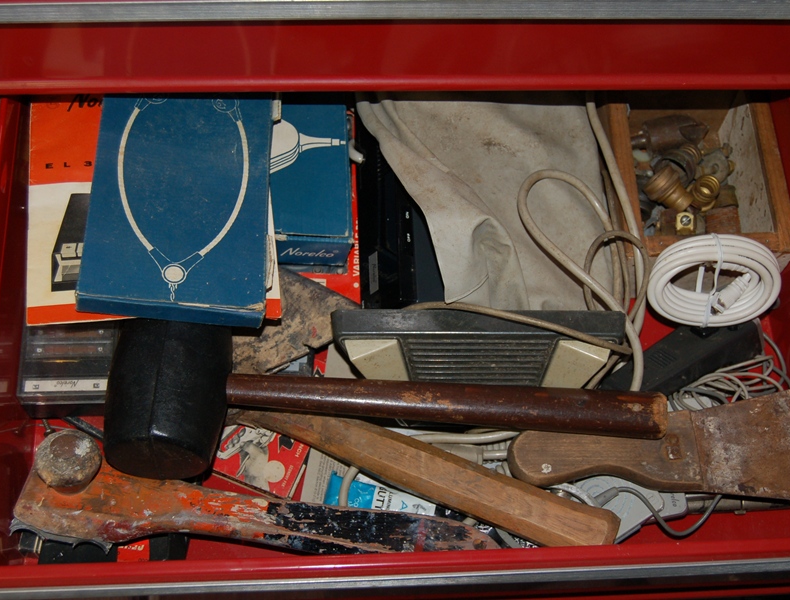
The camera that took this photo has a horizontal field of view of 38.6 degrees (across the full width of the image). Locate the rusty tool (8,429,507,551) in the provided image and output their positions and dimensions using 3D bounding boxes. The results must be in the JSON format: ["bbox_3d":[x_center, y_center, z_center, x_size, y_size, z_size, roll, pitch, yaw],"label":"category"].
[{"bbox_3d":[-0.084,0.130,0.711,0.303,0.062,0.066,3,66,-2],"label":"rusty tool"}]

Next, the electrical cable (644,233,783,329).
[{"bbox_3d":[0.223,-0.013,0.787,0.095,0.077,0.028,-1,44,-4],"label":"electrical cable"}]

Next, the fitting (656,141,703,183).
[{"bbox_3d":[0.216,-0.105,0.858,0.034,0.027,0.027,-39,73,1],"label":"fitting"}]

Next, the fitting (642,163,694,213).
[{"bbox_3d":[0.203,-0.083,0.842,0.038,0.026,0.026,43,69,-7],"label":"fitting"}]

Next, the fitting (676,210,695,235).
[{"bbox_3d":[0.216,-0.058,0.837,0.015,0.016,0.015,-1,84,-4],"label":"fitting"}]

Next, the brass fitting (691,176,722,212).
[{"bbox_3d":[0.234,-0.081,0.849,0.019,0.025,0.019,7,58,-17],"label":"brass fitting"}]

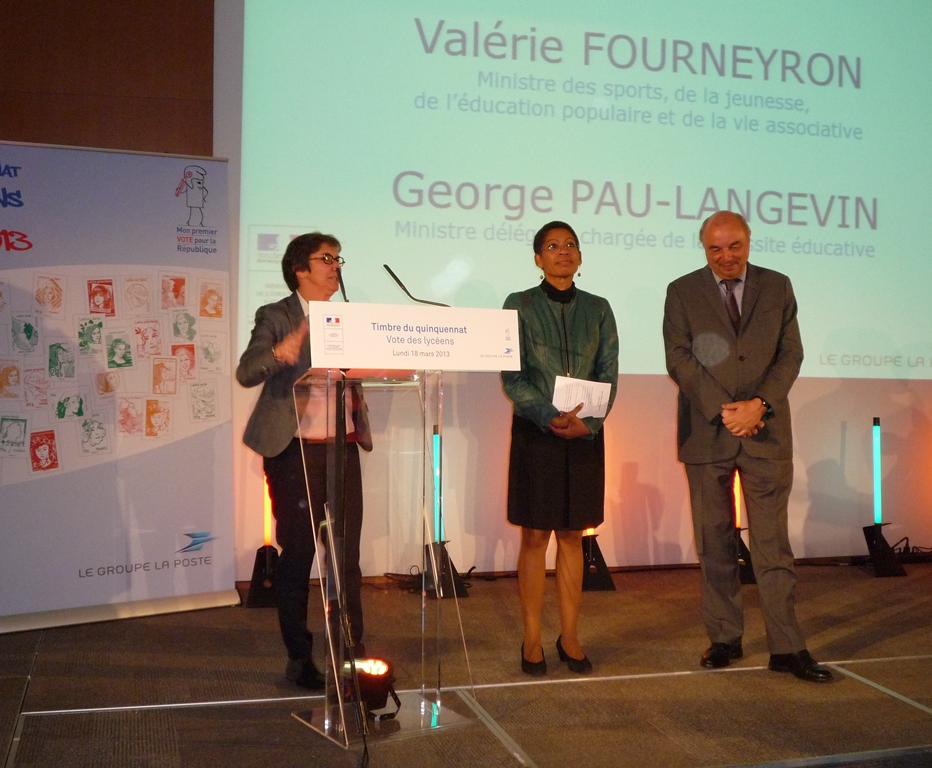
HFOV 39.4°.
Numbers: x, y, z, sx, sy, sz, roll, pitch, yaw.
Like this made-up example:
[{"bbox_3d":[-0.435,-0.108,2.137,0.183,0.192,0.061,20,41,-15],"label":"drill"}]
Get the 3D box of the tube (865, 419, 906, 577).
[{"bbox_3d":[2.288,0.610,7.100,0.180,0.840,0.190,0,2,-15],"label":"tube"}]

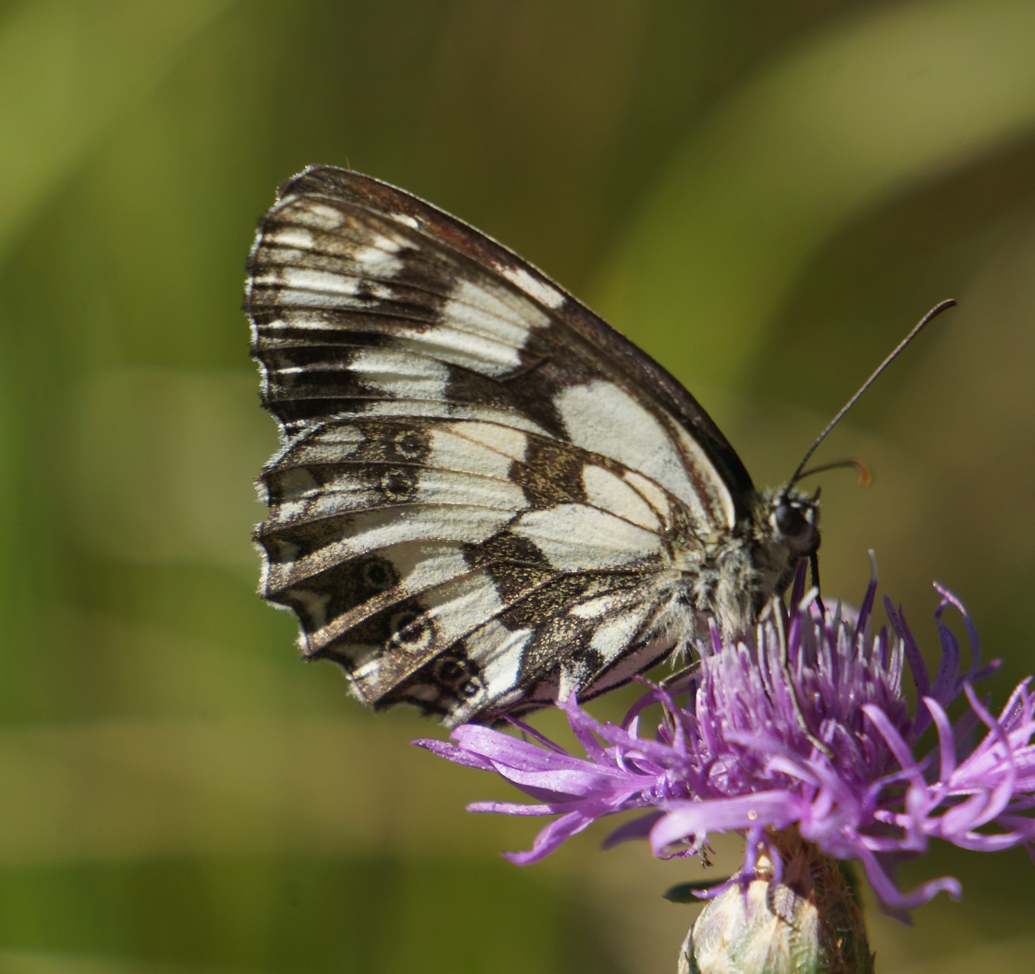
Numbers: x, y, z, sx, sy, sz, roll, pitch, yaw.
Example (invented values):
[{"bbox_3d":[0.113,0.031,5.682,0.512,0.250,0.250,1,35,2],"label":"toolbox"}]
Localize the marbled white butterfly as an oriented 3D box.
[{"bbox_3d":[0.004,-0.002,0.570,0.032,0.026,0.012,-5,6,12],"label":"marbled white butterfly"}]

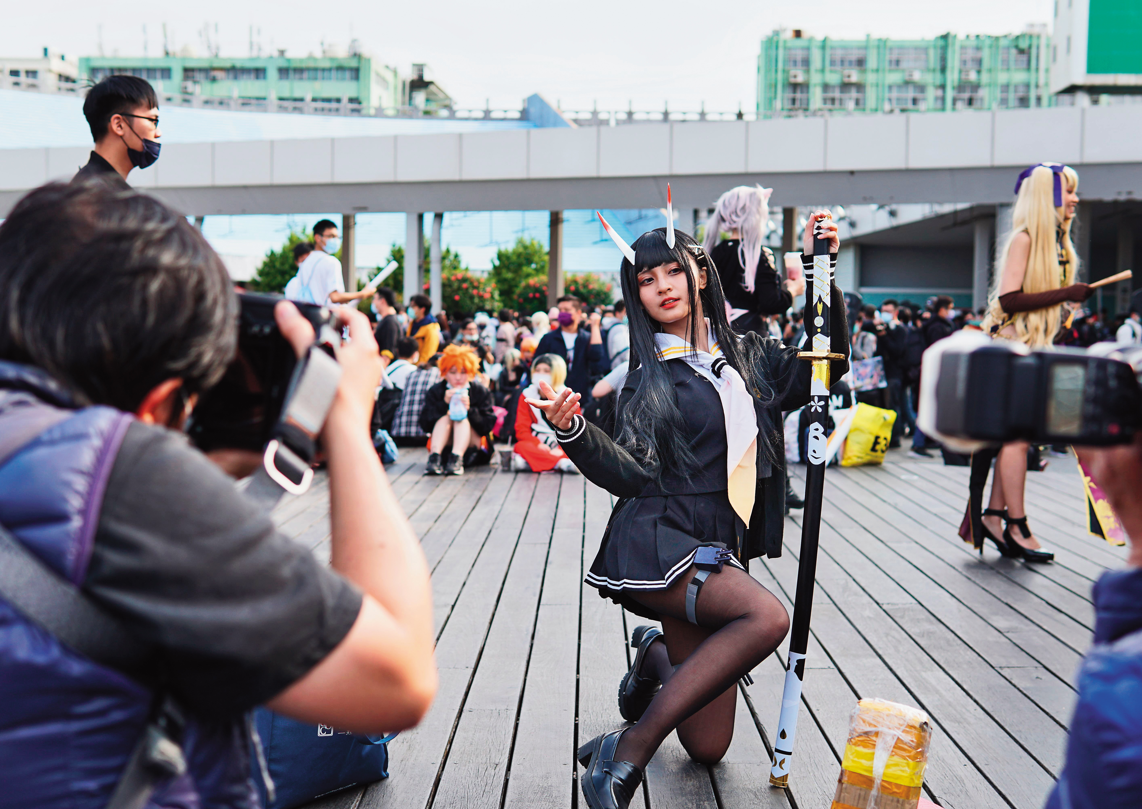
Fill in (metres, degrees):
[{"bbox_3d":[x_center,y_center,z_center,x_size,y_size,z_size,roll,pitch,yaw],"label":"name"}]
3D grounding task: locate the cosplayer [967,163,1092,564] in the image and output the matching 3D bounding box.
[{"bbox_3d":[1.974,-0.185,6.515,0.520,1.690,0.460,1,3,24],"label":"cosplayer"}]

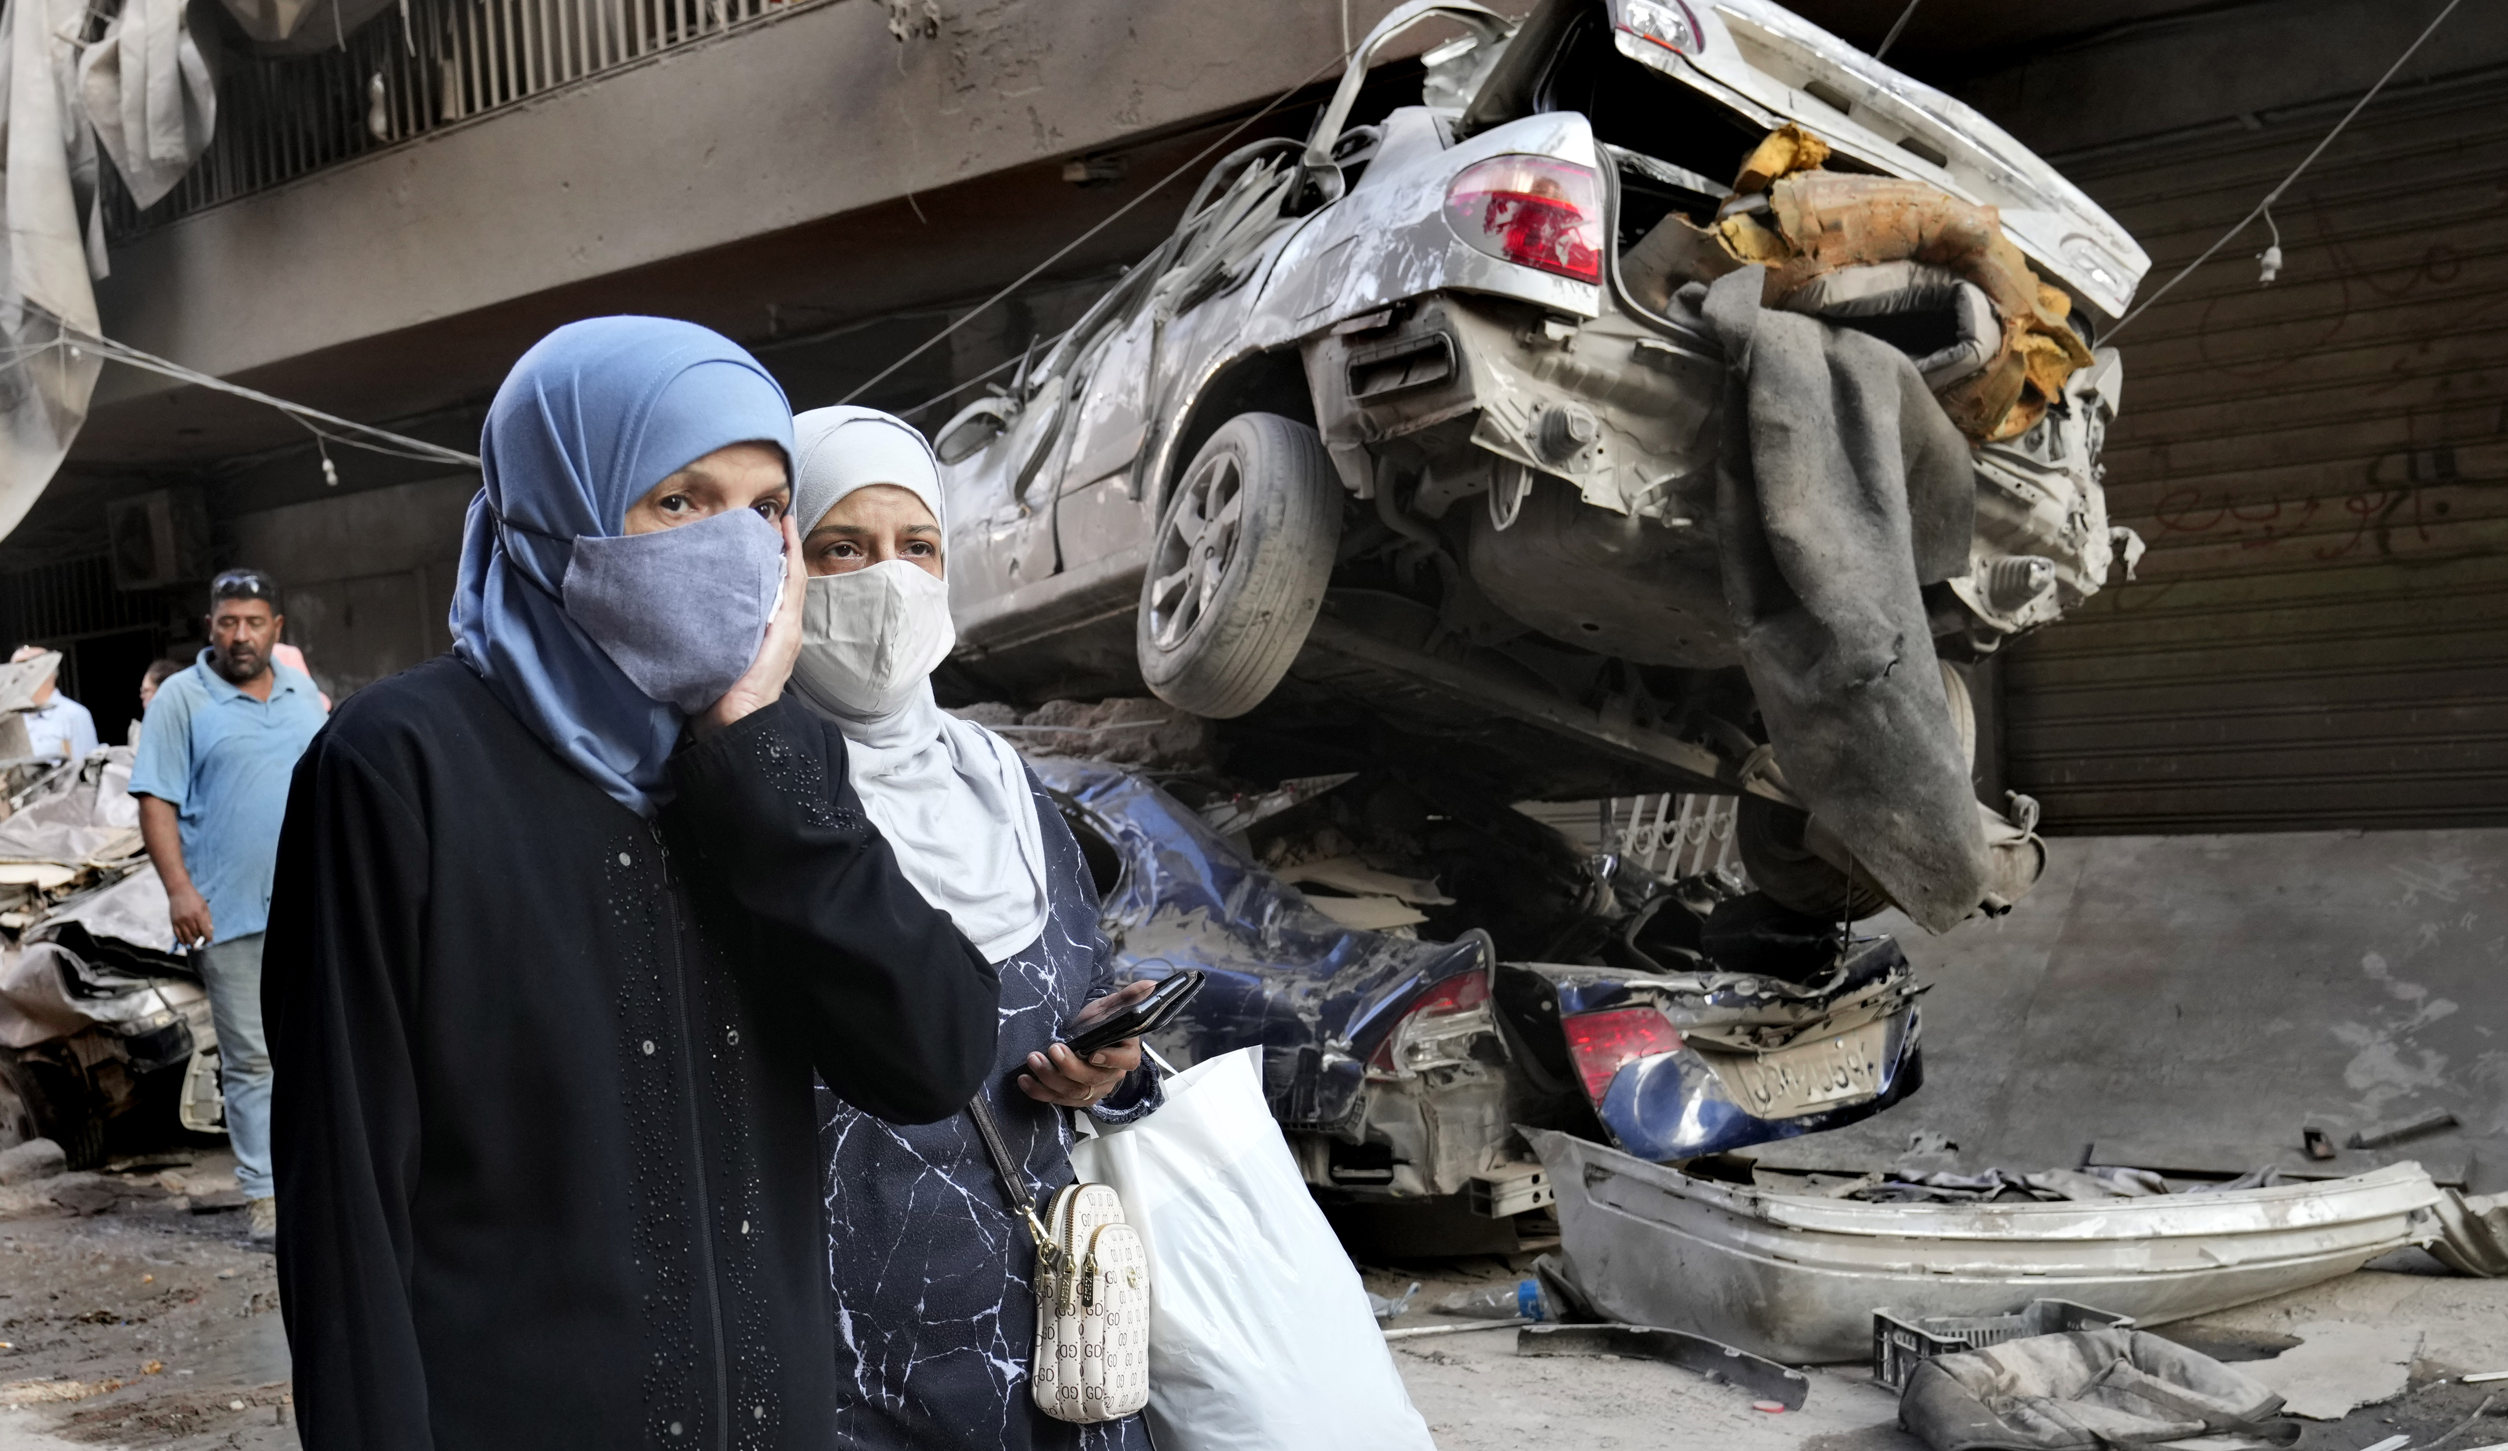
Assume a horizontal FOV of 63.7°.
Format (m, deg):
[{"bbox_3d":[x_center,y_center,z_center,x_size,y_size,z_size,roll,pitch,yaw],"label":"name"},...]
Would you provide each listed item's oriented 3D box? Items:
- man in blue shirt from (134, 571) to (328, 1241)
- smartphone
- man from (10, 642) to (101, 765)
[{"bbox_3d":[-2.630,0.466,5.220,0.540,1.730,0.350,-4,1,-37],"label":"man in blue shirt"},{"bbox_3d":[-0.088,0.207,1.450,0.077,0.014,0.155,-30,-2,7],"label":"smartphone"},{"bbox_3d":[-4.773,0.552,8.014,0.520,1.730,0.340,-4,1,9],"label":"man"}]

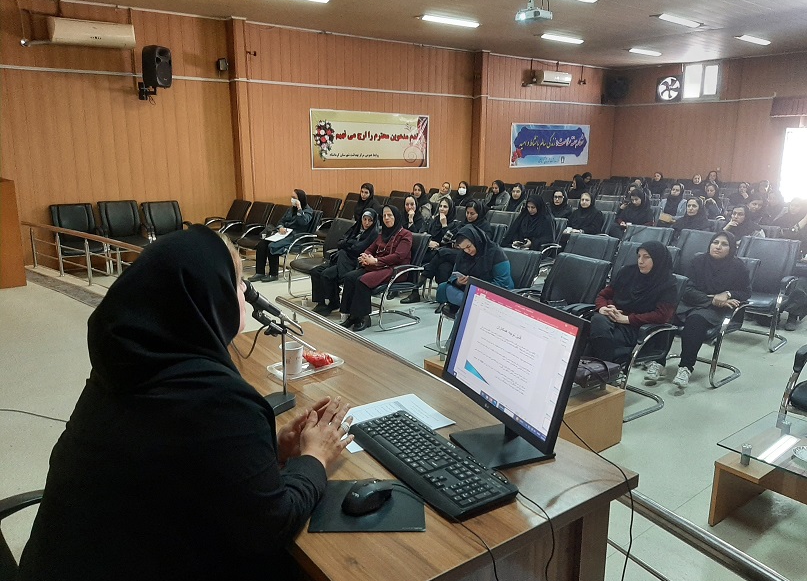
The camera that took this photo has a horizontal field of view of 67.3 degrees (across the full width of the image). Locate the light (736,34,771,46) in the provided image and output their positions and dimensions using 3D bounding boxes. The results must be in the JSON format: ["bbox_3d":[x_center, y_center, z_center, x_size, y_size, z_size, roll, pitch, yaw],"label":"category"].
[{"bbox_3d":[6.953,-4.949,11.919,1.170,0.090,0.260,-10,17,-37],"label":"light"}]

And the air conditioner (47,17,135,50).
[{"bbox_3d":[-4.409,-3.641,8.608,1.040,0.330,0.250,-9,17,-33],"label":"air conditioner"}]

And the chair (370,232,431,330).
[{"bbox_3d":[-0.134,-0.165,6.707,0.640,0.980,0.580,-10,17,-37],"label":"chair"}]

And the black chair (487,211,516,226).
[{"bbox_3d":[1.171,-0.594,8.395,0.630,0.980,0.600,-11,18,-40],"label":"black chair"}]

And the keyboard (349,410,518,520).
[{"bbox_3d":[0.050,0.382,1.381,0.158,0.030,0.445,-8,16,-32],"label":"keyboard"}]

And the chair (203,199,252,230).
[{"bbox_3d":[-2.799,-0.926,9.693,0.640,0.970,0.580,-11,18,-39],"label":"chair"}]

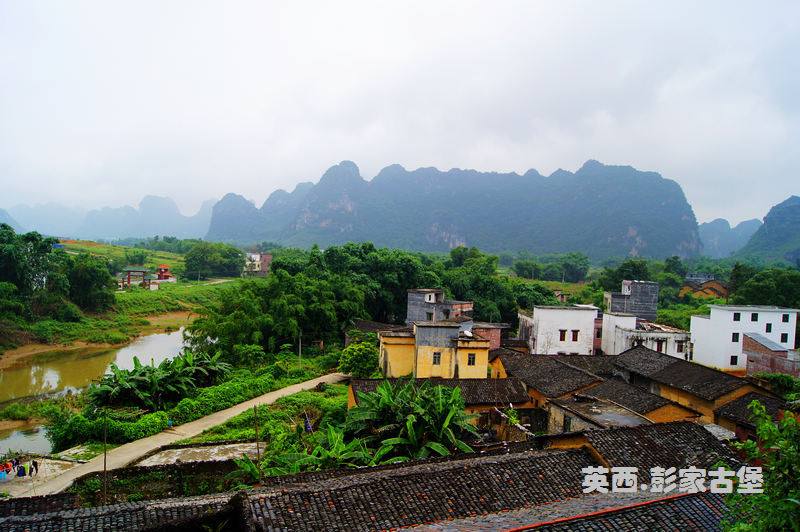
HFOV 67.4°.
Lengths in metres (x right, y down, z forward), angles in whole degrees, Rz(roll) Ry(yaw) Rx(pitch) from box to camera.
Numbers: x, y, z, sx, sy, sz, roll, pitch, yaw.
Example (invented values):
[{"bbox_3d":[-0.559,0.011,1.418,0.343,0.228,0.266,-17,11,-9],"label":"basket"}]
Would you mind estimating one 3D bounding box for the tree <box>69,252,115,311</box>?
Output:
[{"bbox_3d":[-64.627,3.205,125.998,10.000,11.850,9.000,2,3,0],"label":"tree"}]

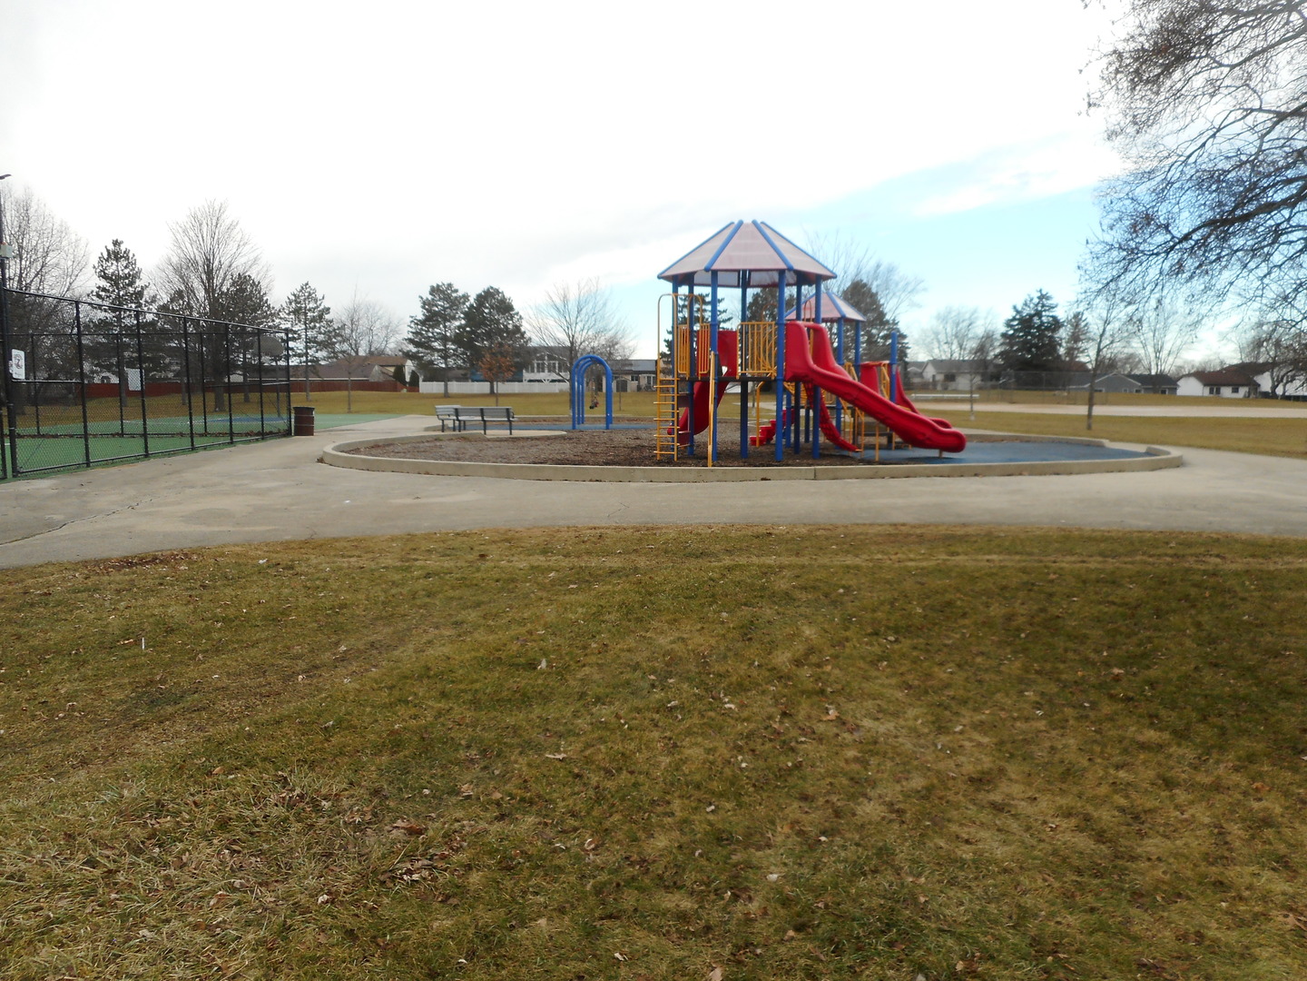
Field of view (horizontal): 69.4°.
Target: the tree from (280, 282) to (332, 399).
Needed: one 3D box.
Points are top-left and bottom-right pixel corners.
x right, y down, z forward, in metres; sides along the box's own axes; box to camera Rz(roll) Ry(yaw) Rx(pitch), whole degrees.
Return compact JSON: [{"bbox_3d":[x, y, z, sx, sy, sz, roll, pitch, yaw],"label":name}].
[{"bbox_3d":[-28.124,-12.105,77.125,4.560,9.650,4.560,0,7,0],"label":"tree"}]

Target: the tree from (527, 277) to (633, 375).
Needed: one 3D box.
[{"bbox_3d":[-3.784,-7.342,47.977,5.300,6.830,5.300,0,7,0],"label":"tree"}]

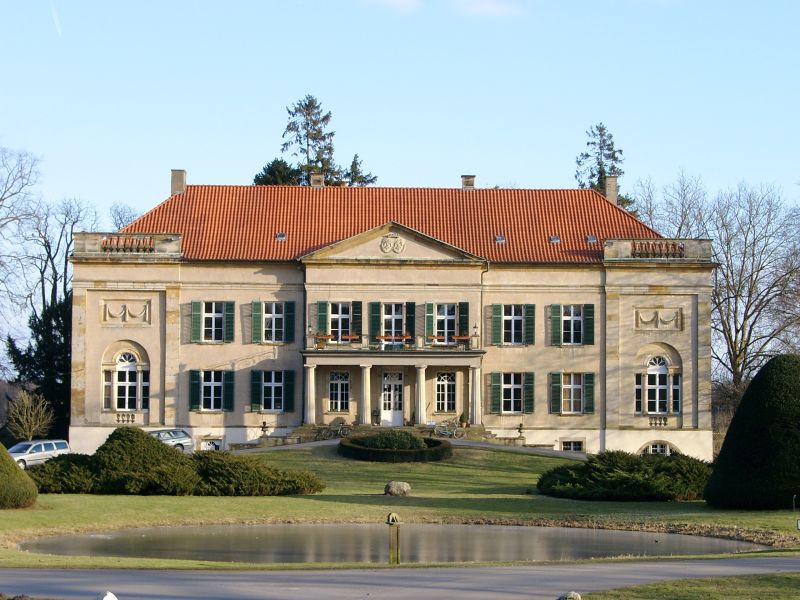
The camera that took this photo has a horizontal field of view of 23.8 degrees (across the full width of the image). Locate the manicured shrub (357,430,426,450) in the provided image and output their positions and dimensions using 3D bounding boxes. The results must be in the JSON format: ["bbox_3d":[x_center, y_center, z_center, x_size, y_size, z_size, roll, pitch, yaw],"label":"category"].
[{"bbox_3d":[-0.427,7.137,95.246,3.518,1.156,3.200,0,-3,-1],"label":"manicured shrub"}]

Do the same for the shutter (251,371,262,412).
[{"bbox_3d":[-7.916,5.043,104.681,0.610,2.280,0.060,1,-4,-11],"label":"shutter"}]

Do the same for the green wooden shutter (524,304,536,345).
[{"bbox_3d":[7.523,1.437,109.369,0.644,2.356,0.060,0,-3,3],"label":"green wooden shutter"}]

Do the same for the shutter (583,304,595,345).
[{"bbox_3d":[10.652,1.390,106.440,0.600,2.277,0.050,0,-4,7],"label":"shutter"}]

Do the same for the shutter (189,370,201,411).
[{"bbox_3d":[-11.731,5.218,108.656,0.699,2.348,0.060,1,-3,-4],"label":"shutter"}]

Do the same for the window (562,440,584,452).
[{"bbox_3d":[9.589,8.122,104.856,1.140,0.680,0.150,0,-4,-1],"label":"window"}]

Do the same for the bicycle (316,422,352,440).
[{"bbox_3d":[-3.695,7.534,108.569,1.800,1.030,0.550,0,-3,-3],"label":"bicycle"}]

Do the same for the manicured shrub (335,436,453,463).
[{"bbox_3d":[-0.224,7.389,94.300,5.650,1.200,5.600,1,-4,-3],"label":"manicured shrub"}]

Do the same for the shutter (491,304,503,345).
[{"bbox_3d":[5.614,1.436,109.278,0.637,2.354,0.060,1,-3,-15],"label":"shutter"}]

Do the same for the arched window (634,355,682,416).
[{"bbox_3d":[15.574,5.117,114.483,2.780,3.620,0.300,0,-3,-3],"label":"arched window"}]

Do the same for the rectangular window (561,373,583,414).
[{"bbox_3d":[9.950,5.388,109.380,1.204,2.346,0.150,0,-3,-1],"label":"rectangular window"}]

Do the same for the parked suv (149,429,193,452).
[{"bbox_3d":[-13.271,7.766,100.800,4.500,1.460,1.740,-2,-2,-36],"label":"parked suv"}]

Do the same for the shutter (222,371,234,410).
[{"bbox_3d":[-9.455,5.026,104.663,0.610,2.280,0.060,0,-4,9],"label":"shutter"}]

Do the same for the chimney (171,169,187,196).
[{"bbox_3d":[-14.182,-7.542,121.119,0.880,1.720,1.100,0,-3,-3],"label":"chimney"}]

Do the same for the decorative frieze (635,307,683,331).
[{"bbox_3d":[14.856,1.063,108.914,2.759,1.379,0.200,0,-3,-1],"label":"decorative frieze"}]

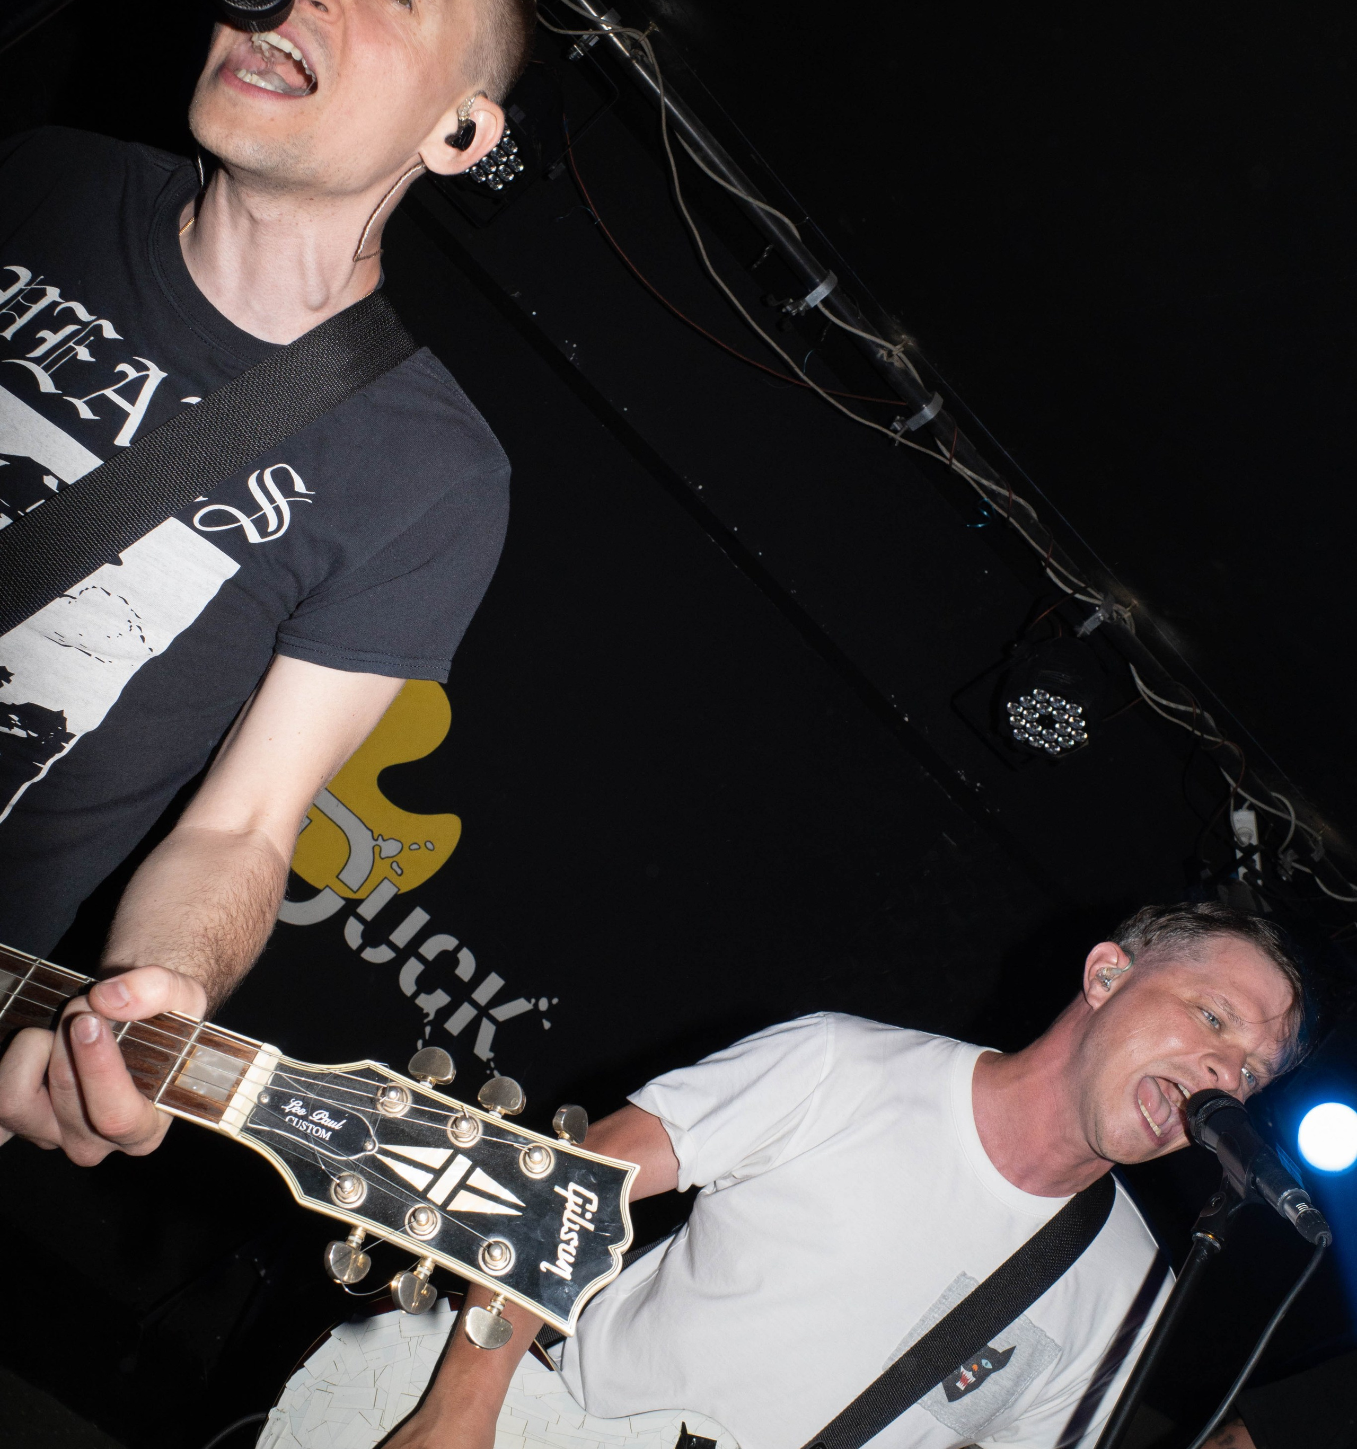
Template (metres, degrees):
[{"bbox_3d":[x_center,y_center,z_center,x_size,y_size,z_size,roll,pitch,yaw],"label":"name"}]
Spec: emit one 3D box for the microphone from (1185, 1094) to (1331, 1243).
[{"bbox_3d":[0.437,0.332,1.182,0.050,0.050,0.205,43,6,-10],"label":"microphone"}]

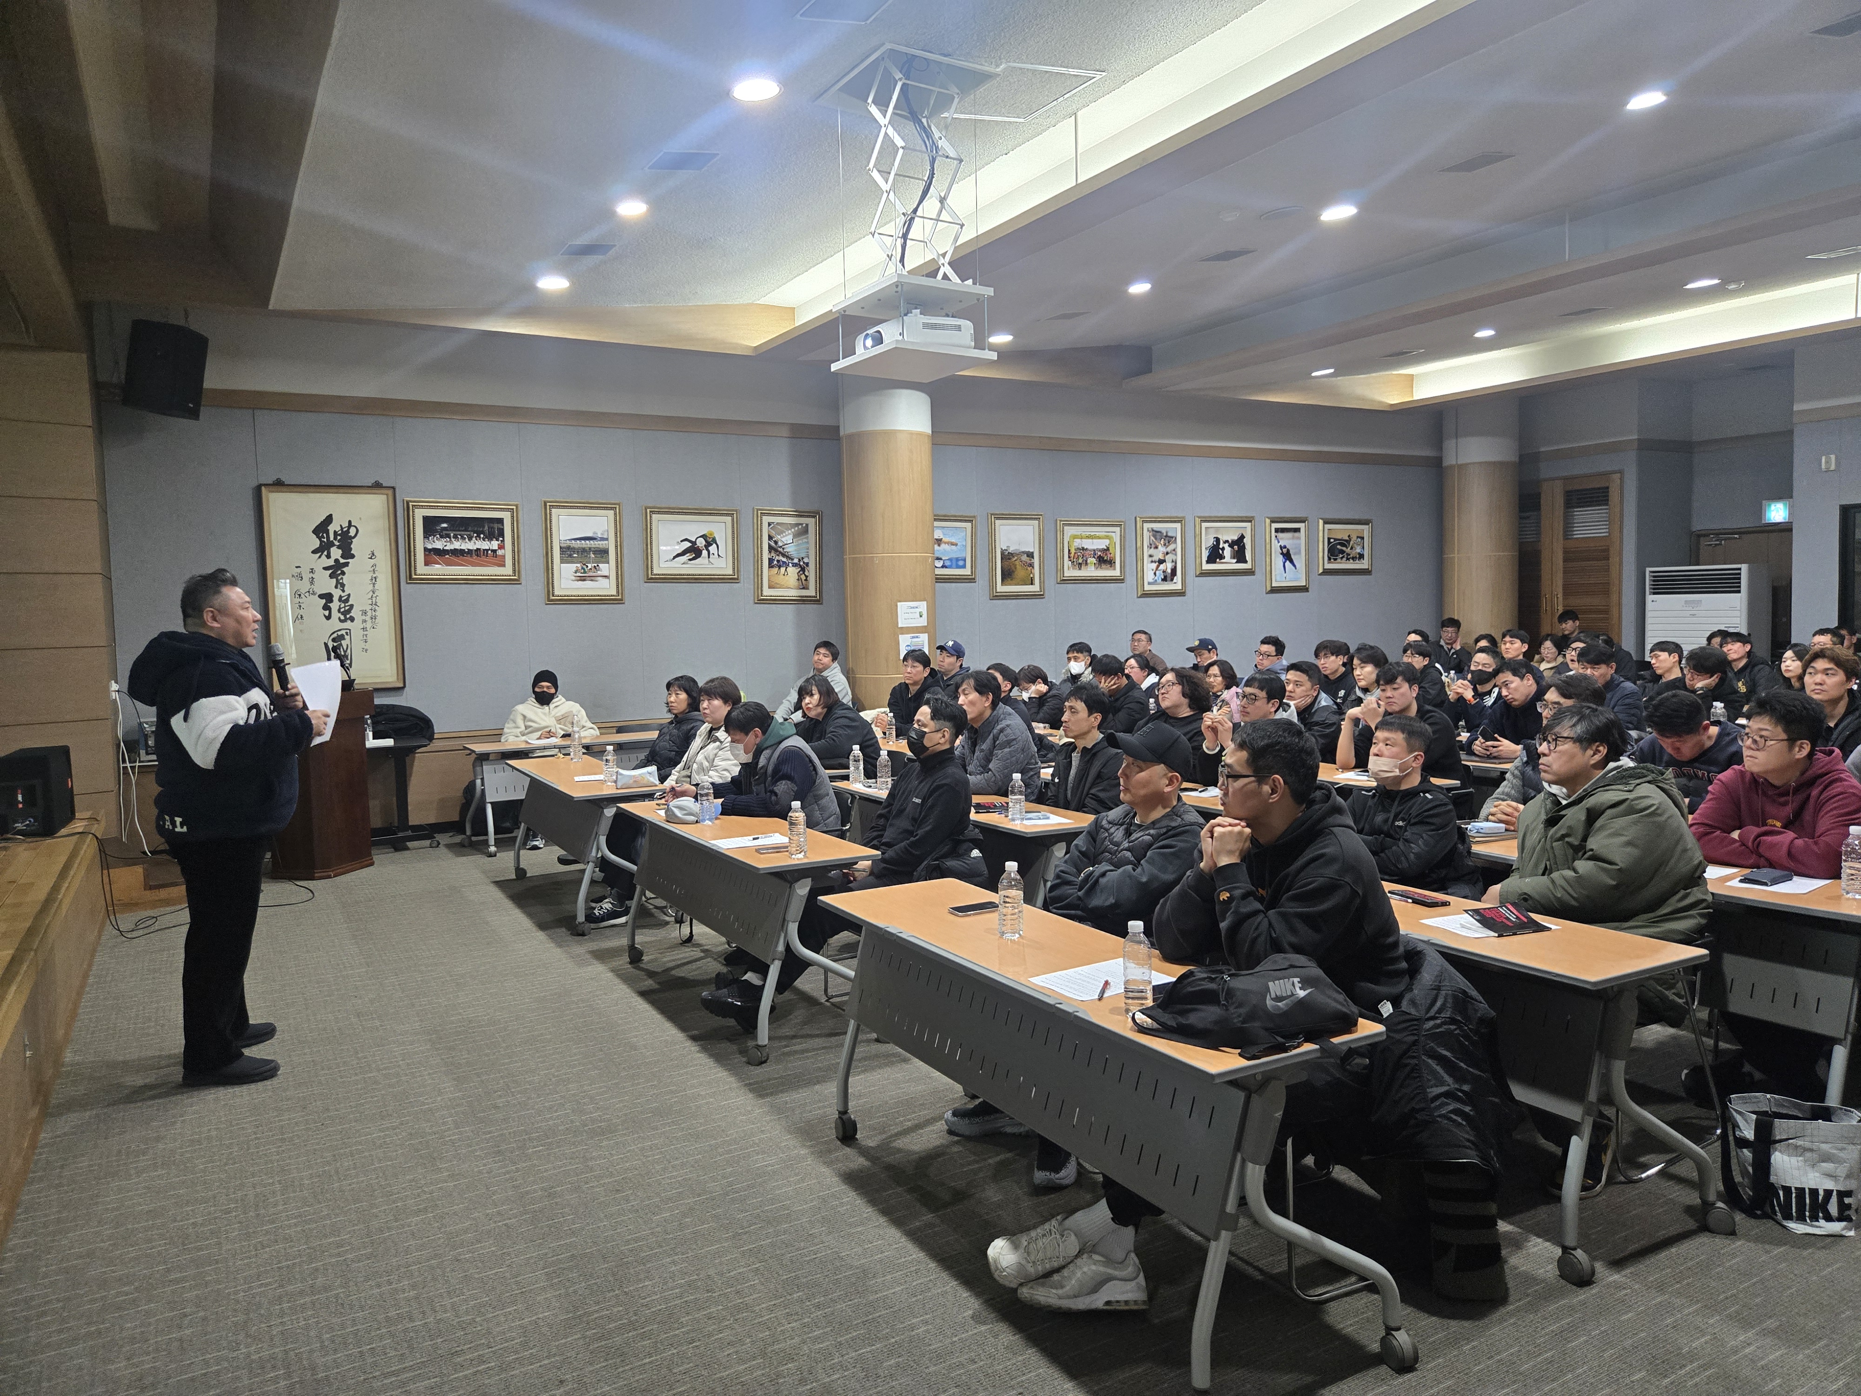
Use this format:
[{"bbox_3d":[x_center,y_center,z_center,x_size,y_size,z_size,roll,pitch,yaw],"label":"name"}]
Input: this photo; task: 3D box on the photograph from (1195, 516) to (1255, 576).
[{"bbox_3d":[3.159,-1.618,13.249,0.832,0.629,0.045,-4,5,-29],"label":"photograph"}]

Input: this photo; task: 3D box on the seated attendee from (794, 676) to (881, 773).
[{"bbox_3d":[-0.624,0.475,7.609,0.850,1.260,0.540,-4,5,-34],"label":"seated attendee"}]

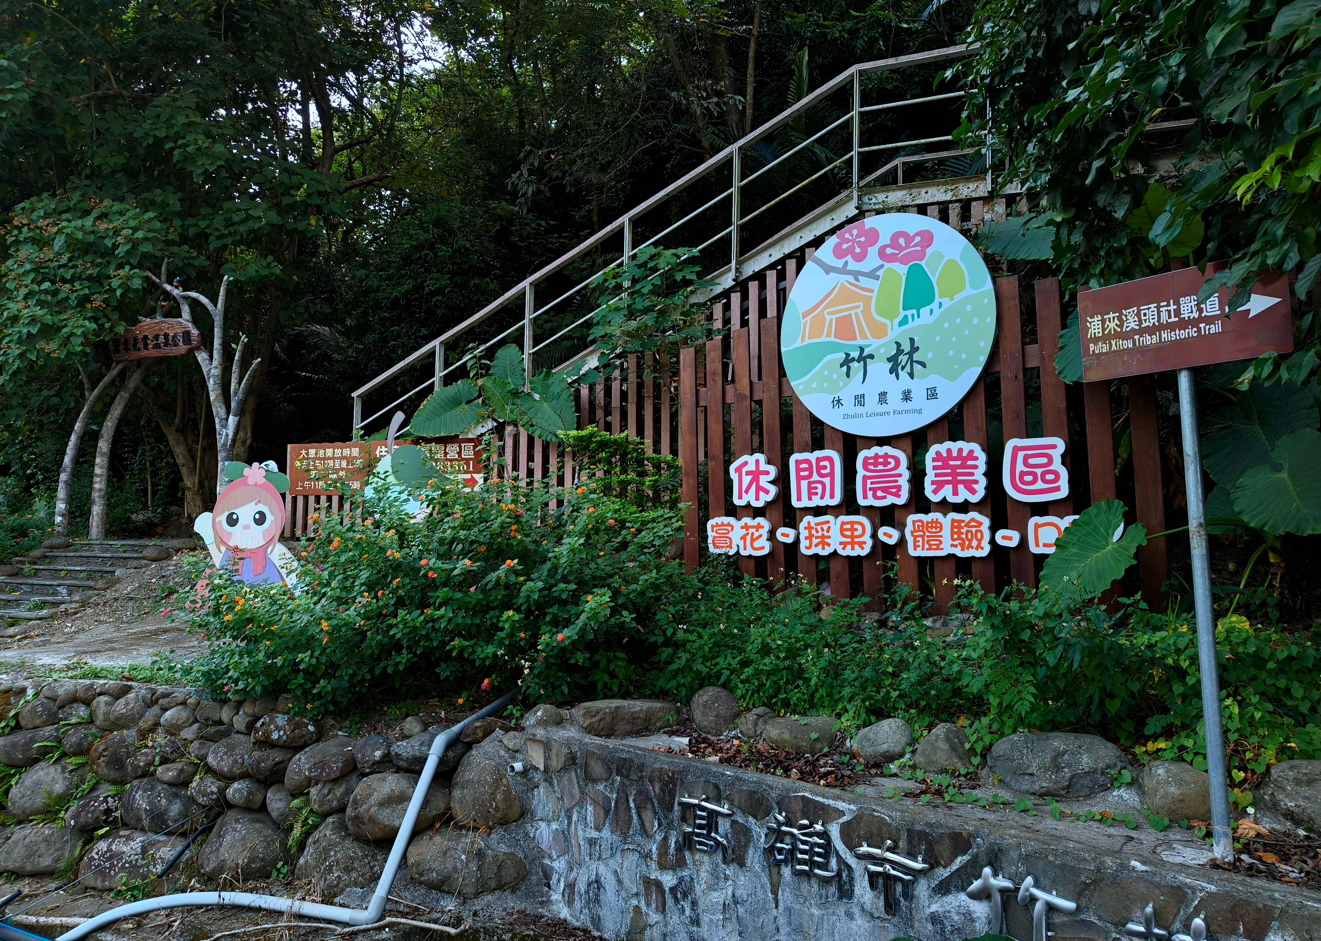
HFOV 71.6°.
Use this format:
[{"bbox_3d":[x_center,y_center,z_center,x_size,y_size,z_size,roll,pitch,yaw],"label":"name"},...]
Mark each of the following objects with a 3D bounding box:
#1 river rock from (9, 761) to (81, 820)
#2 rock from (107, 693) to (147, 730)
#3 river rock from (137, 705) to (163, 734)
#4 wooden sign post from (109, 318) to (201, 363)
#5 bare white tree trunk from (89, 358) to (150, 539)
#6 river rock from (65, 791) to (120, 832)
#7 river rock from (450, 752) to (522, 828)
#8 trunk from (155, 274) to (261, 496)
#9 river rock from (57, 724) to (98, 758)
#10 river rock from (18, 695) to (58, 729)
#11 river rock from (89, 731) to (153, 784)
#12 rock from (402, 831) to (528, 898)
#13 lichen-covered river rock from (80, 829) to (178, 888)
[{"bbox_3d":[-3.931,2.043,5.853,0.429,0.356,0.332,-1,-5,12],"label":"river rock"},{"bbox_3d":[-3.662,1.659,6.292,0.270,0.256,0.240,-1,-7,9],"label":"rock"},{"bbox_3d":[-3.476,1.690,6.238,0.180,0.192,0.160,-1,-7,9],"label":"river rock"},{"bbox_3d":[-6.400,-1.641,11.600,1.392,0.470,0.100,-2,-5,19],"label":"wooden sign post"},{"bbox_3d":[-6.572,-0.251,11.120,0.700,2.166,0.350,-2,-8,18],"label":"bare white tree trunk"},{"bbox_3d":[-3.535,2.122,5.701,0.320,0.241,0.236,-1,-5,12],"label":"river rock"},{"bbox_3d":[-1.004,1.838,5.277,0.411,0.419,0.353,-1,-5,12],"label":"river rock"},{"bbox_3d":[-5.341,-0.789,10.785,1.150,3.189,0.600,-2,-8,18],"label":"trunk"},{"bbox_3d":[-3.959,1.839,6.219,0.260,0.232,0.220,-1,-7,9],"label":"river rock"},{"bbox_3d":[-4.044,1.565,5.948,0.244,0.221,0.198,-1,-5,12],"label":"river rock"},{"bbox_3d":[-3.410,1.812,5.789,0.392,0.318,0.300,-1,-5,12],"label":"river rock"},{"bbox_3d":[-1.185,2.397,5.594,0.720,0.398,0.450,-1,-7,9],"label":"rock"},{"bbox_3d":[-3.269,2.387,5.627,0.592,0.338,0.381,-1,-5,12],"label":"lichen-covered river rock"}]

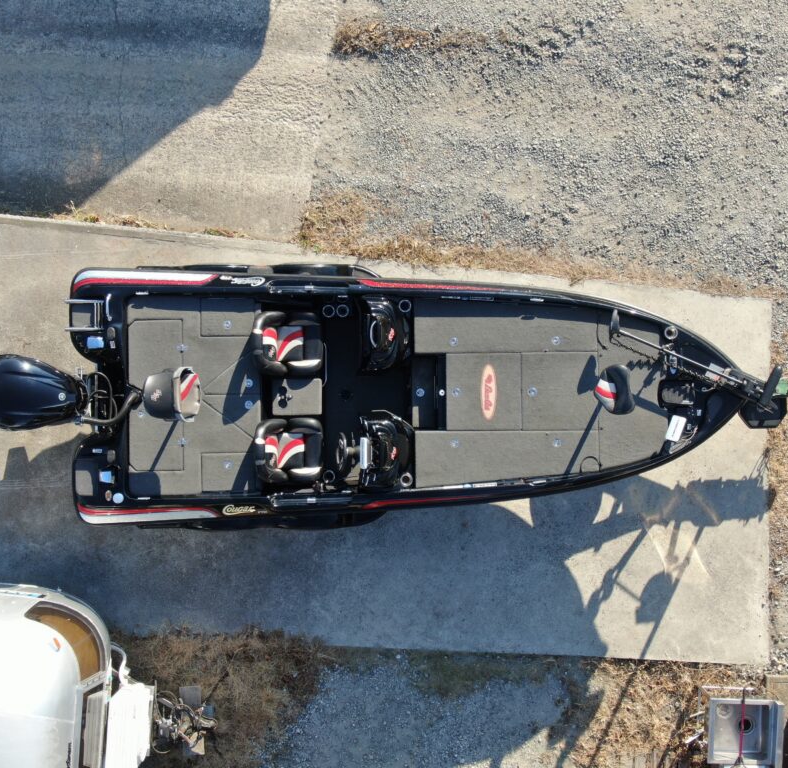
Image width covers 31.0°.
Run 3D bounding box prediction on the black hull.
[{"bbox_3d":[0.125,0.110,13.300,6.250,1.050,2.380,0,89,0],"label":"black hull"}]

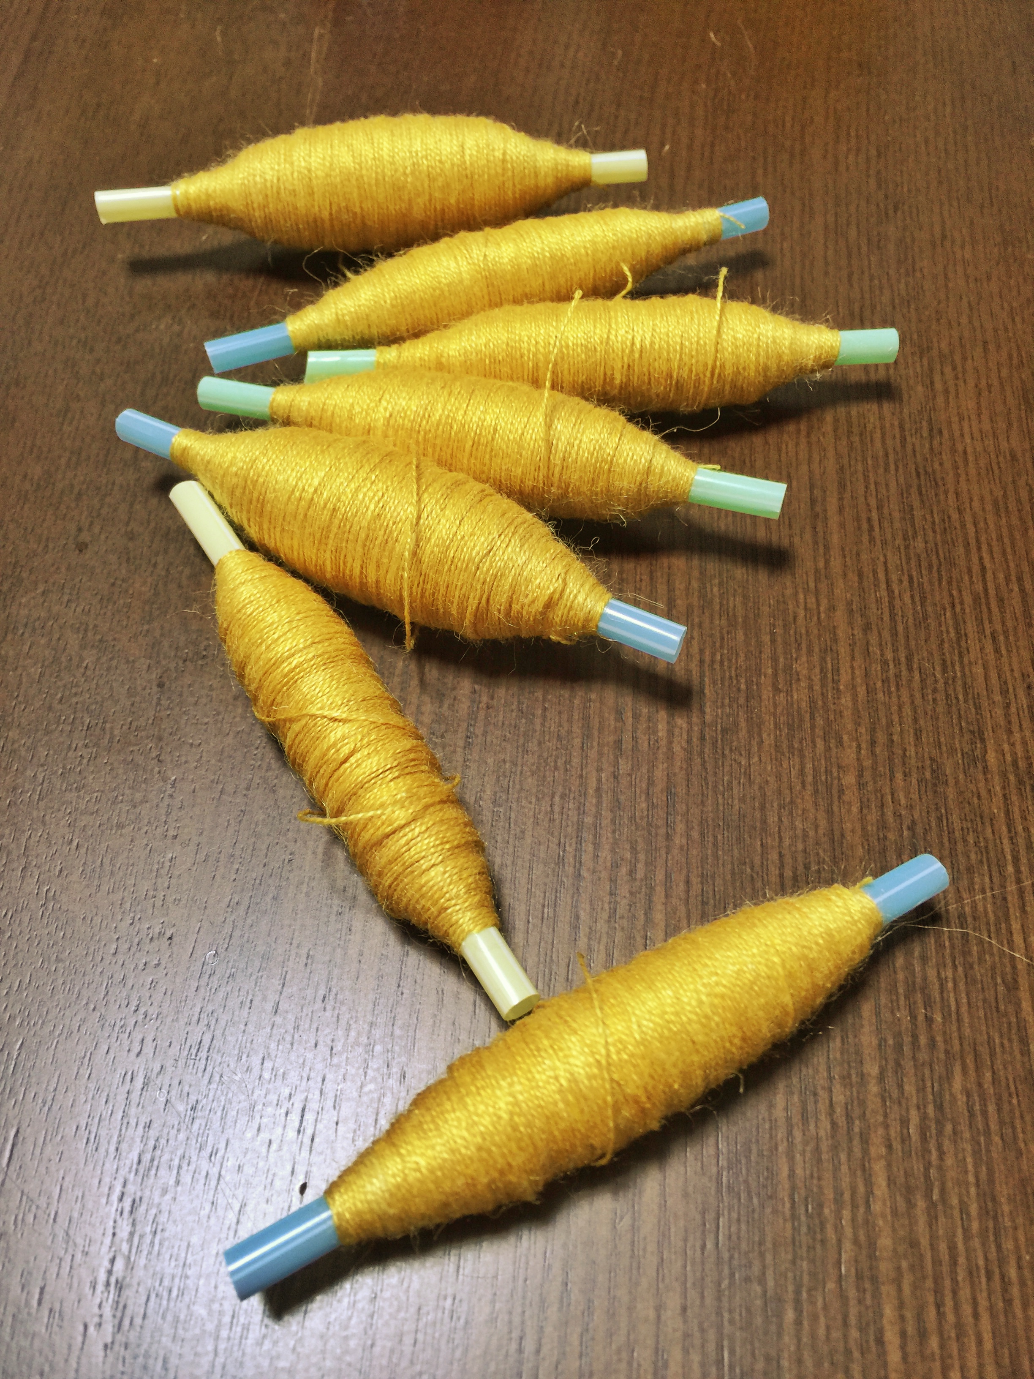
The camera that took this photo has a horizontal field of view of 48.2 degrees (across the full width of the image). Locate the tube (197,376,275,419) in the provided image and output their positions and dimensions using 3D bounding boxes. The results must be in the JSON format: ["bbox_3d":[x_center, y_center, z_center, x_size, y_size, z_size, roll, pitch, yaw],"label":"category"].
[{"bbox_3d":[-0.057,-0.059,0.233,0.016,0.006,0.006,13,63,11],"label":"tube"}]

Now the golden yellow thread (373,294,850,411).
[{"bbox_3d":[0.016,-0.062,0.214,0.085,0.020,0.020,-2,63,2],"label":"golden yellow thread"}]

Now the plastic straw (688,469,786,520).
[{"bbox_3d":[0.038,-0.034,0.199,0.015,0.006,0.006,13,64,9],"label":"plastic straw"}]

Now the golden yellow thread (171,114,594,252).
[{"bbox_3d":[-0.027,-0.103,0.236,0.085,0.023,0.023,-4,63,0],"label":"golden yellow thread"}]

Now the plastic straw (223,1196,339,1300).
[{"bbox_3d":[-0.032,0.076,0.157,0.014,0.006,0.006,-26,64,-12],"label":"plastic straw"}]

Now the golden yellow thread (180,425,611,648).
[{"bbox_3d":[-0.025,-0.030,0.212,0.091,0.028,0.028,23,65,14],"label":"golden yellow thread"}]

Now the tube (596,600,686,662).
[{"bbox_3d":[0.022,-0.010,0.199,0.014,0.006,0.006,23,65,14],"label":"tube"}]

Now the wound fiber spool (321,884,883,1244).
[{"bbox_3d":[0.015,0.053,0.168,0.091,0.021,0.021,-26,64,-12],"label":"wound fiber spool"}]

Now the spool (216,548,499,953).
[{"bbox_3d":[-0.027,0.007,0.183,0.020,0.020,0.079,-31,66,-13],"label":"spool"}]

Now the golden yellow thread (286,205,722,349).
[{"bbox_3d":[-0.002,-0.086,0.243,0.094,0.020,0.020,-16,62,-4],"label":"golden yellow thread"}]

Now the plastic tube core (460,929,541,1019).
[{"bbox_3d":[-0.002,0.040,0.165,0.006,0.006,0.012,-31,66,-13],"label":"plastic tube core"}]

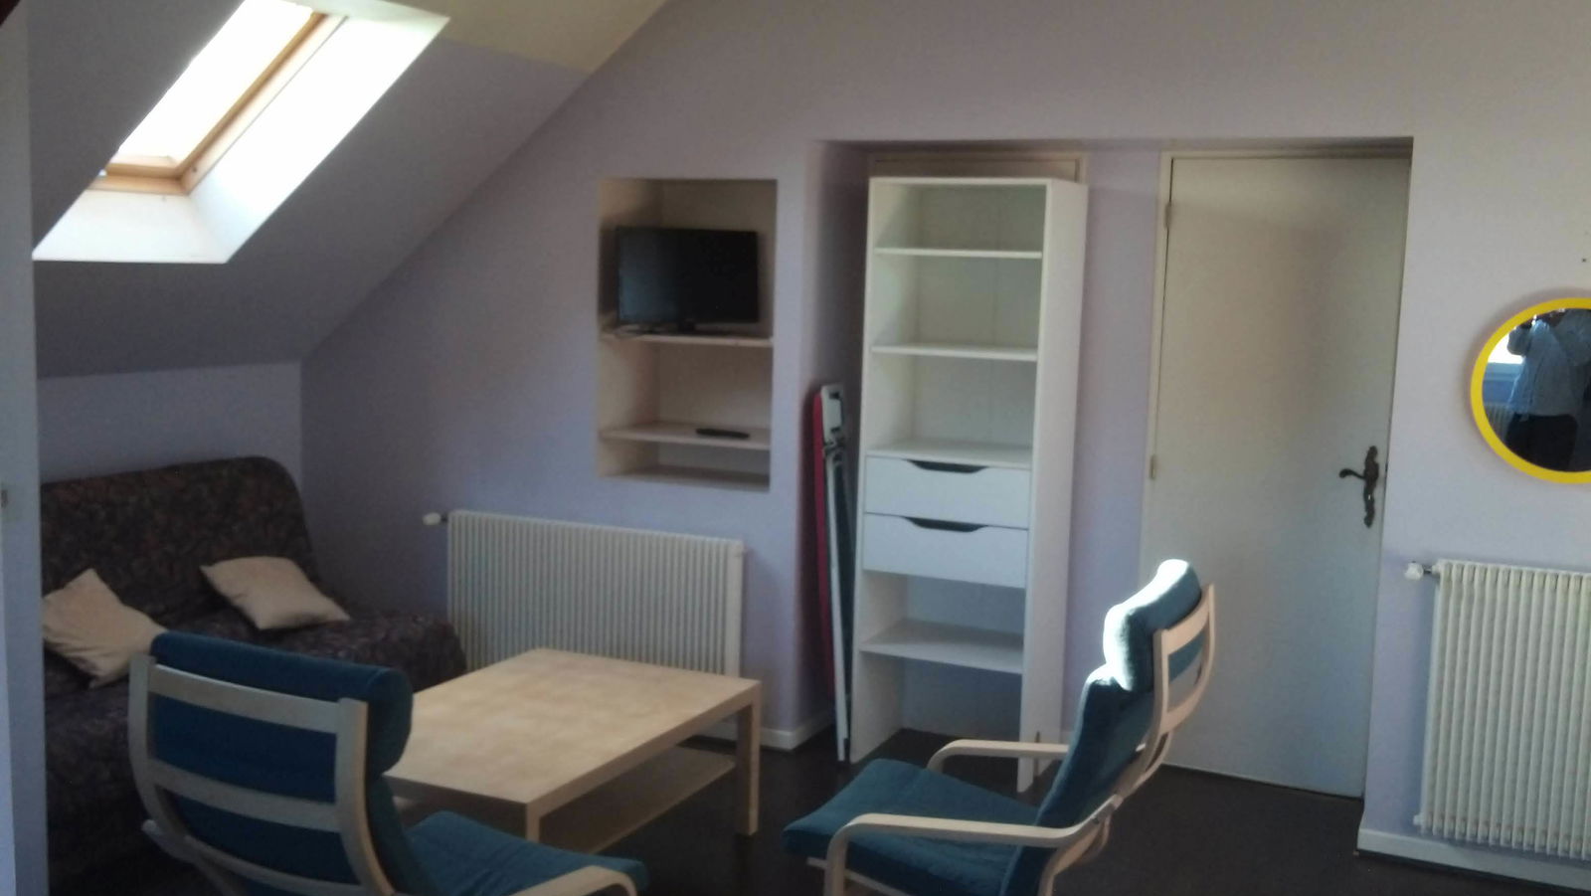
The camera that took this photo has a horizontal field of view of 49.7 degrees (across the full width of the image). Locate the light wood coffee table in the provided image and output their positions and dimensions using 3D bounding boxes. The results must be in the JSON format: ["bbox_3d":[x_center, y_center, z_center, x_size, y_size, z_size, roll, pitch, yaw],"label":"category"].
[{"bbox_3d":[-0.713,0.942,4.659,0.779,0.447,1.189,5,9,25],"label":"light wood coffee table"}]

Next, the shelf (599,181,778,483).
[{"bbox_3d":[-0.290,-0.410,5.984,0.661,1.026,0.410,5,9,24],"label":"shelf"}]

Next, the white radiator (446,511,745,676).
[{"bbox_3d":[-0.708,0.564,5.964,1.110,0.590,0.115,5,9,24],"label":"white radiator"}]

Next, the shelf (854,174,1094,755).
[{"bbox_3d":[0.571,0.095,5.640,0.586,1.921,0.408,5,9,26],"label":"shelf"}]

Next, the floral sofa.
[{"bbox_3d":[-1.917,0.582,5.314,0.930,0.920,1.910,5,9,24],"label":"floral sofa"}]

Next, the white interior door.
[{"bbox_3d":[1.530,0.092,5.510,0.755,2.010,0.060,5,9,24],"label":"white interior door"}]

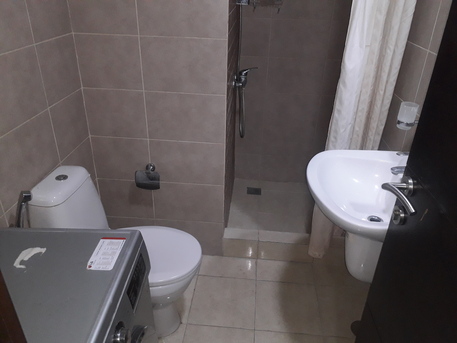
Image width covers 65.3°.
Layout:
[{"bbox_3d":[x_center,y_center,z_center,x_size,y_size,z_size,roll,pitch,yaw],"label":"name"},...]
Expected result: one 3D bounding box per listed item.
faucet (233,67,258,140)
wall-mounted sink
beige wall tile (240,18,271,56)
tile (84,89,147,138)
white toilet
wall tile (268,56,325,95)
[{"bbox_3d":[0.107,-0.432,2.297,0.148,0.467,0.205,4,28,4],"label":"faucet"},{"bbox_3d":[0.534,0.269,1.432,0.495,0.520,0.590,4,28,4],"label":"wall-mounted sink"},{"bbox_3d":[0.177,-0.917,2.440,0.208,0.253,0.010,4,29,4],"label":"beige wall tile"},{"bbox_3d":[-0.564,-0.288,1.801,0.308,0.253,0.012,4,28,4],"label":"tile"},{"bbox_3d":[-0.445,0.386,1.609,0.650,0.760,0.375,4,29,4],"label":"white toilet"},{"bbox_3d":[0.472,-0.676,2.542,0.398,0.253,0.010,4,29,4],"label":"wall tile"}]

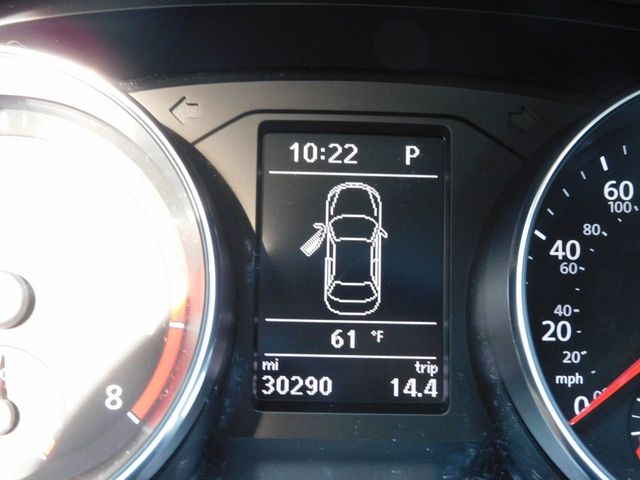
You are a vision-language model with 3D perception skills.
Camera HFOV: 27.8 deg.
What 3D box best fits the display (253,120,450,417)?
[{"bbox_3d":[0.008,0.007,0.320,0.047,0.070,0.012,1,-8,-2],"label":"display"}]

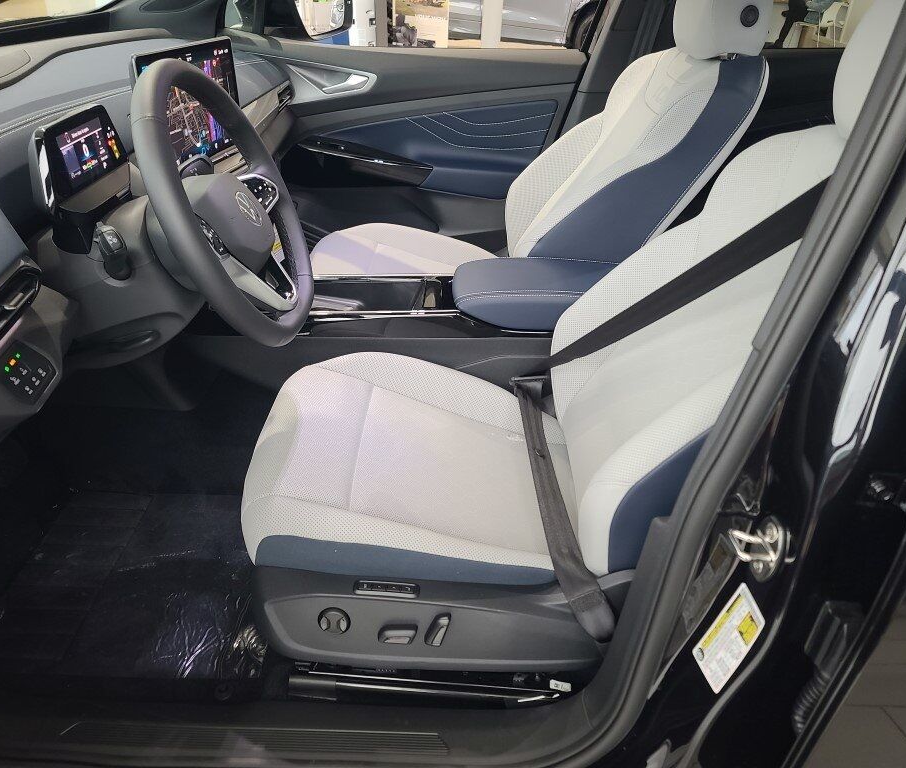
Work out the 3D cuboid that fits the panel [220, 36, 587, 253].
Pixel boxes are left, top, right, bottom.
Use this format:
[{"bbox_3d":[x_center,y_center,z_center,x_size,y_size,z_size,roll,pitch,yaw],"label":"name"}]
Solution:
[{"bbox_3d":[-0.126,-0.626,1.982,0.950,0.550,0.140,1,31,0],"label":"panel"}]

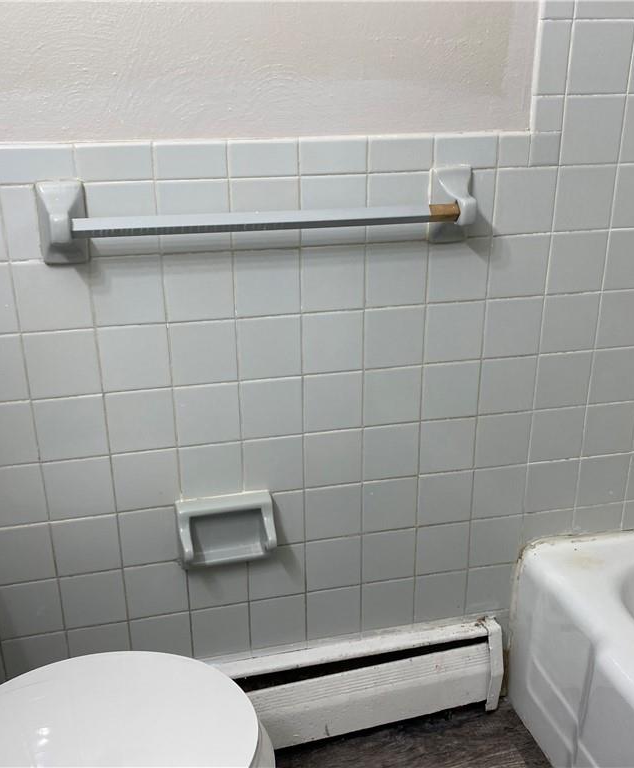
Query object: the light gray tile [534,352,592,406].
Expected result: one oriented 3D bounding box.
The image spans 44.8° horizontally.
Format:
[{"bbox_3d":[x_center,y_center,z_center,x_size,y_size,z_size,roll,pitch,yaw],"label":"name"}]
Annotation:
[{"bbox_3d":[0.456,-0.010,1.422,0.108,0.108,0.010,-5,22,-12],"label":"light gray tile"}]

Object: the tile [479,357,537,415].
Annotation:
[{"bbox_3d":[0.347,0.002,1.400,0.108,0.108,0.009,-5,22,-12],"label":"tile"}]

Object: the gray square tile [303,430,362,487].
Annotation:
[{"bbox_3d":[0.027,0.131,1.370,0.108,0.108,0.010,-5,21,-12],"label":"gray square tile"}]

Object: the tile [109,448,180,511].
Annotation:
[{"bbox_3d":[-0.288,0.162,1.308,0.108,0.108,0.009,-5,22,-12],"label":"tile"}]

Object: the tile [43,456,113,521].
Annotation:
[{"bbox_3d":[-0.397,0.173,1.285,0.108,0.108,0.010,-5,22,-12],"label":"tile"}]

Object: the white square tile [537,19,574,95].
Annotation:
[{"bbox_3d":[0.369,-0.511,1.209,0.057,0.108,0.009,-5,22,-12],"label":"white square tile"}]

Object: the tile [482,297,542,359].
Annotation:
[{"bbox_3d":[0.349,-0.100,1.360,0.108,0.108,0.010,-5,22,-12],"label":"tile"}]

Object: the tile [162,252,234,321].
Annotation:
[{"bbox_3d":[-0.185,-0.153,1.209,0.108,0.108,0.009,-5,21,-13],"label":"tile"}]

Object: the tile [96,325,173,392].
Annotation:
[{"bbox_3d":[-0.291,-0.041,1.225,0.108,0.108,0.008,-5,22,-12],"label":"tile"}]

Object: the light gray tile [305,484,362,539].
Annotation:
[{"bbox_3d":[0.030,0.234,1.413,0.108,0.108,0.010,-5,22,-12],"label":"light gray tile"}]

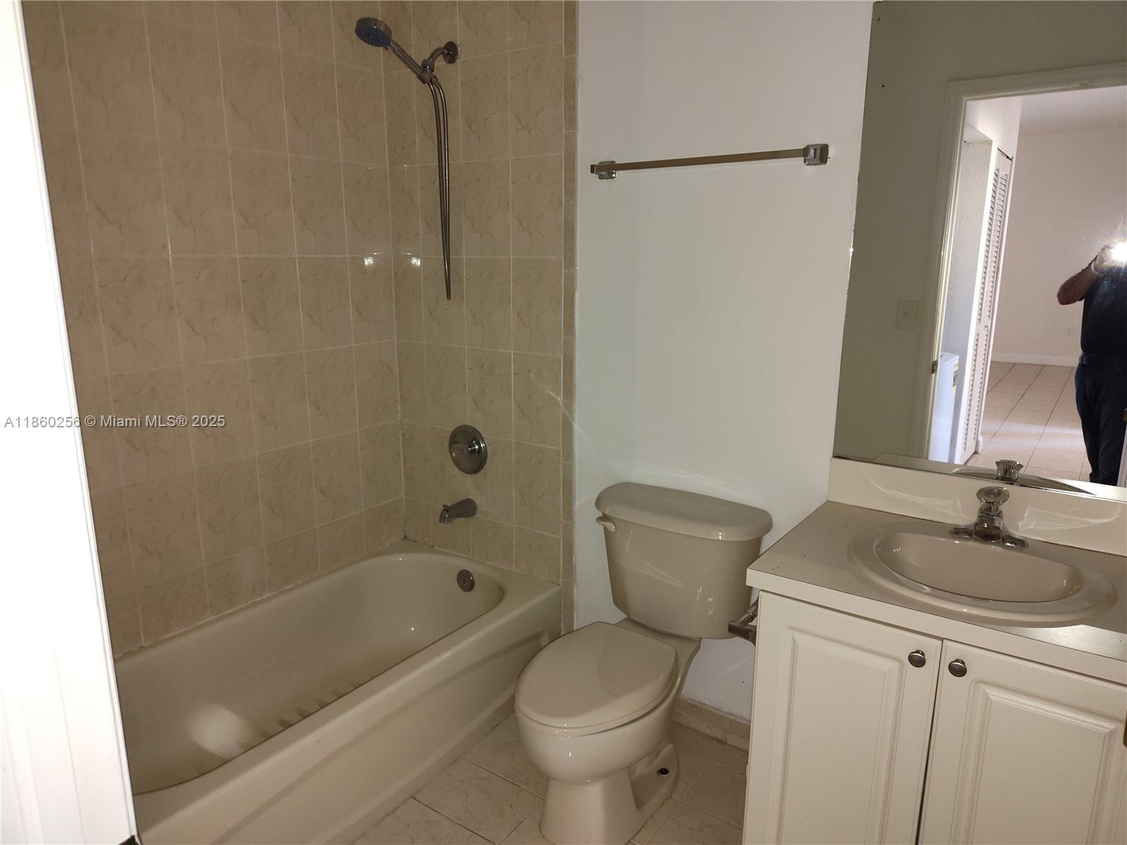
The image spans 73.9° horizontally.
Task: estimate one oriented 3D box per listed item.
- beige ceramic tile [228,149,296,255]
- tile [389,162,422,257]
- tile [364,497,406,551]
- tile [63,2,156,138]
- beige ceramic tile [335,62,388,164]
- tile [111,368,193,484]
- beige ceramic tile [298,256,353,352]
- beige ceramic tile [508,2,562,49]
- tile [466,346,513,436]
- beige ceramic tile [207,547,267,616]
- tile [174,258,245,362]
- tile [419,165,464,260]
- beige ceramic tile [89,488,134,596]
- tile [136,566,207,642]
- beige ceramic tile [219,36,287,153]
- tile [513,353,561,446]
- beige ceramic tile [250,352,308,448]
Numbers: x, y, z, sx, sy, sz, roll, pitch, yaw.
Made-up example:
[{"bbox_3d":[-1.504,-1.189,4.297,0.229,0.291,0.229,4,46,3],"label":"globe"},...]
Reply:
[{"bbox_3d":[-0.913,-0.661,2.282,0.010,0.302,0.200,9,15,34],"label":"beige ceramic tile"},{"bbox_3d":[-0.558,-0.744,2.651,0.145,0.302,0.010,9,16,34],"label":"tile"},{"bbox_3d":[-0.686,0.390,2.861,0.010,0.171,0.201,9,15,34],"label":"tile"},{"bbox_3d":[-1.139,-0.883,1.883,0.010,0.301,0.200,9,15,34],"label":"tile"},{"bbox_3d":[-0.681,-1.033,2.541,0.010,0.303,0.202,9,16,34],"label":"beige ceramic tile"},{"bbox_3d":[-1.149,0.007,2.095,0.010,0.303,0.201,9,16,34],"label":"tile"},{"bbox_3d":[-0.800,-0.402,2.519,0.010,0.302,0.200,9,16,34],"label":"beige ceramic tile"},{"bbox_3d":[-0.078,-1.264,2.192,0.201,0.303,0.010,9,16,34],"label":"beige ceramic tile"},{"bbox_3d":[-0.249,-0.099,2.567,0.200,0.301,0.010,9,15,34],"label":"tile"},{"bbox_3d":[-1.037,0.500,2.383,0.010,0.169,0.201,9,15,34],"label":"beige ceramic tile"},{"bbox_3d":[-1.032,-0.328,2.189,0.010,0.303,0.201,9,16,34],"label":"tile"},{"bbox_3d":[-0.411,-0.718,2.543,0.200,0.301,0.010,9,15,34],"label":"tile"},{"bbox_3d":[-1.268,0.341,2.006,0.010,0.304,0.201,9,15,34],"label":"beige ceramic tile"},{"bbox_3d":[-1.150,0.535,2.213,0.010,0.171,0.200,9,15,34],"label":"tile"},{"bbox_3d":[-0.916,-0.962,2.221,0.010,0.304,0.201,9,15,34],"label":"beige ceramic tile"},{"bbox_3d":[-0.084,-0.073,2.460,0.200,0.302,0.010,9,16,34],"label":"tile"},{"bbox_3d":[-0.919,-0.067,2.425,0.010,0.304,0.201,9,15,34],"label":"beige ceramic tile"}]

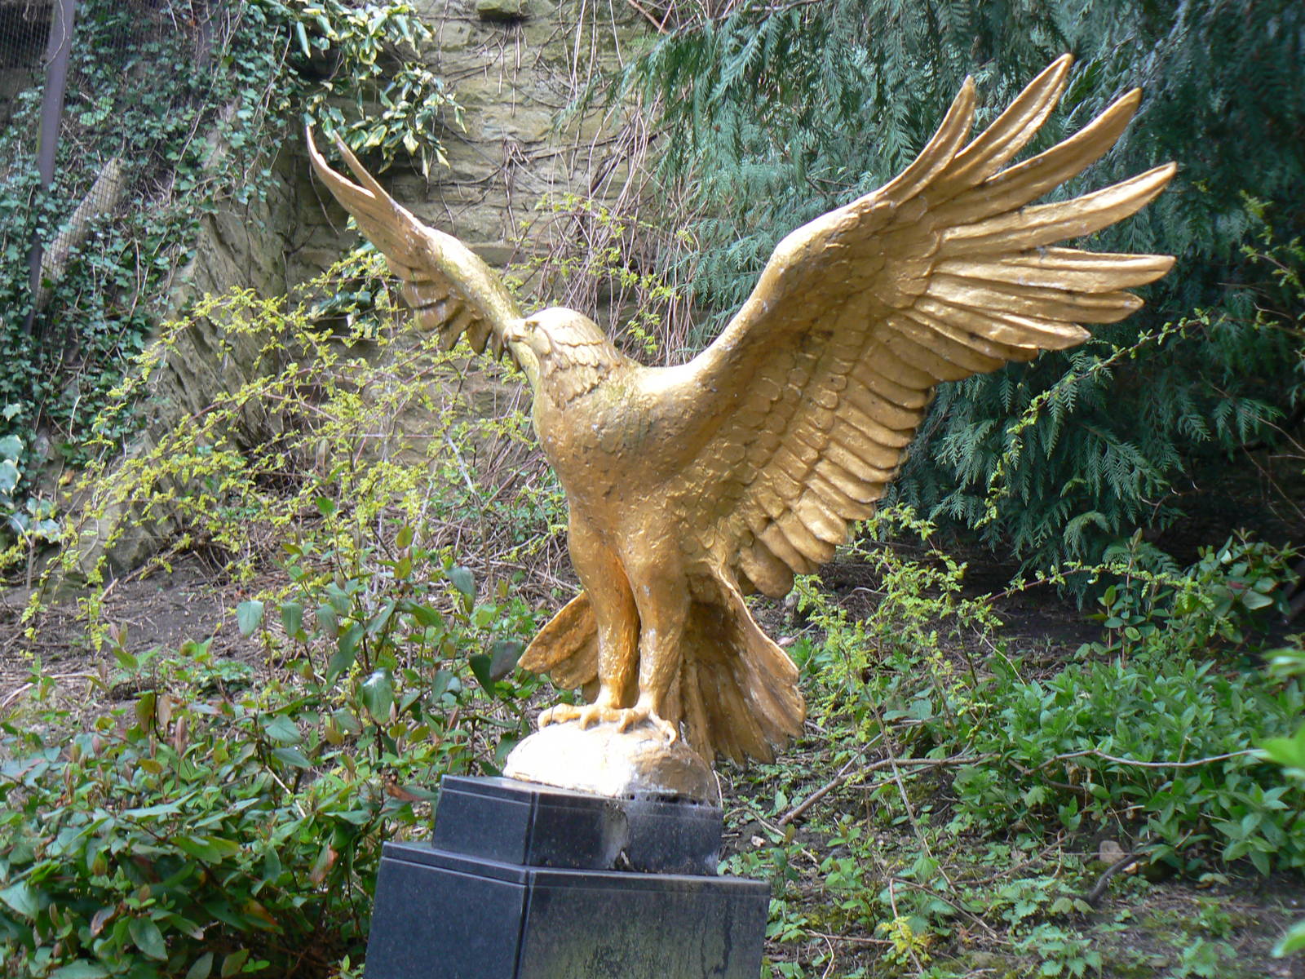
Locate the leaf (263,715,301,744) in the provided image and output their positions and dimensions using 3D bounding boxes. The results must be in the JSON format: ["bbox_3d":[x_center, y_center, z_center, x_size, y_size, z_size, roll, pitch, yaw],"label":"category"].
[{"bbox_3d":[-0.695,0.449,4.100,0.080,0.052,0.015,33,-33,28],"label":"leaf"}]

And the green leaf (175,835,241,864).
[{"bbox_3d":[-0.772,0.625,3.800,0.110,0.055,0.018,13,-44,12],"label":"green leaf"}]

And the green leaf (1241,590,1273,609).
[{"bbox_3d":[1.465,0.267,5.300,0.078,0.047,0.014,7,-37,17],"label":"green leaf"}]

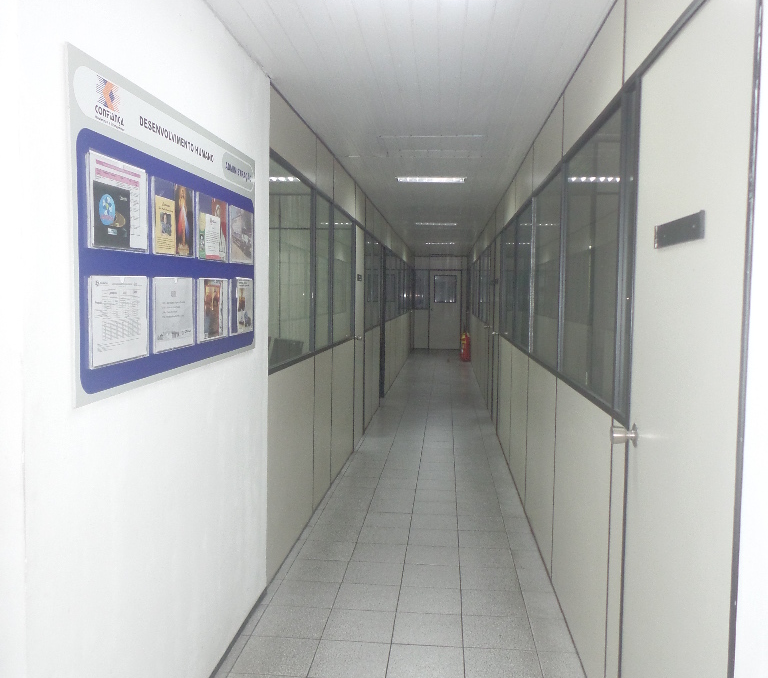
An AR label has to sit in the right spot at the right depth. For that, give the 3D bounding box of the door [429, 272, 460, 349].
[{"bbox_3d":[1.630,-0.774,18.150,0.830,2.110,0.050,1,4,5],"label":"door"}]

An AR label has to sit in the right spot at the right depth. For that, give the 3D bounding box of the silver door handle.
[{"bbox_3d":[0.696,0.279,1.977,0.068,0.066,0.066,1,4,5],"label":"silver door handle"}]

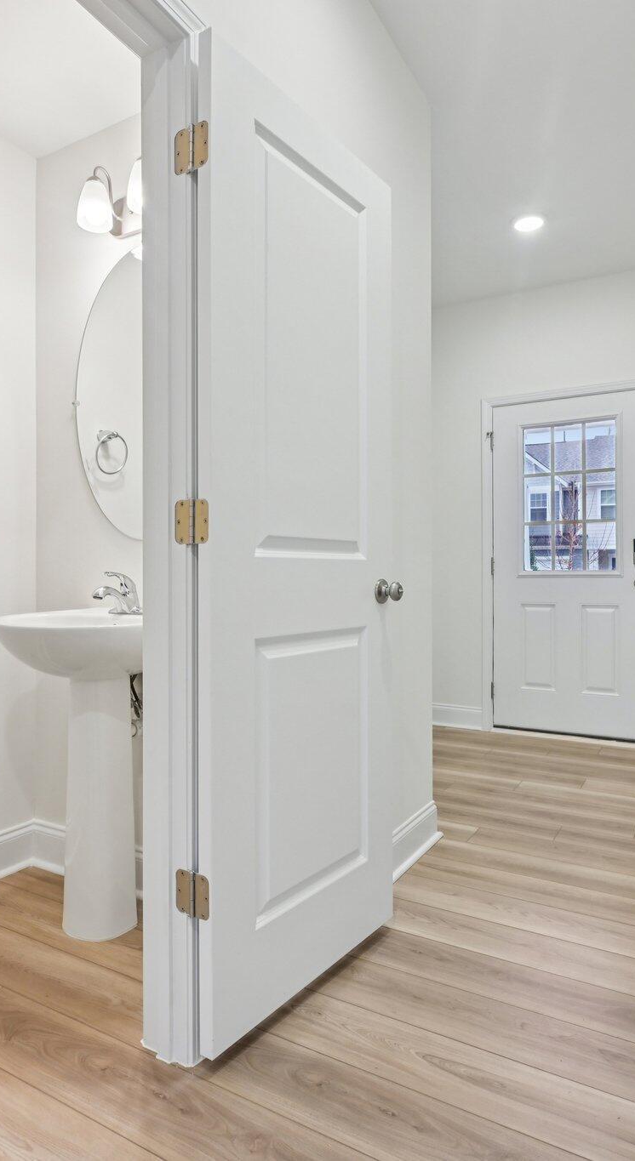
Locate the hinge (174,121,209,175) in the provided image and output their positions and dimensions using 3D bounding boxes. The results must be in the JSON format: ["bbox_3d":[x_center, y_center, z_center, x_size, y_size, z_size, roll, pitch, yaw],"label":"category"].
[{"bbox_3d":[-0.249,-0.857,1.343,0.088,0.090,0.014,0,1,33],"label":"hinge"}]

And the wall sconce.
[{"bbox_3d":[-0.569,-1.144,1.978,0.335,0.190,0.180,0,1,30],"label":"wall sconce"}]

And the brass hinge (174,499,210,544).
[{"bbox_3d":[-0.250,-0.117,1.349,0.088,0.090,0.014,0,1,33],"label":"brass hinge"}]

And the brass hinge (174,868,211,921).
[{"bbox_3d":[-0.250,0.627,1.355,0.088,0.090,0.014,0,1,33],"label":"brass hinge"}]

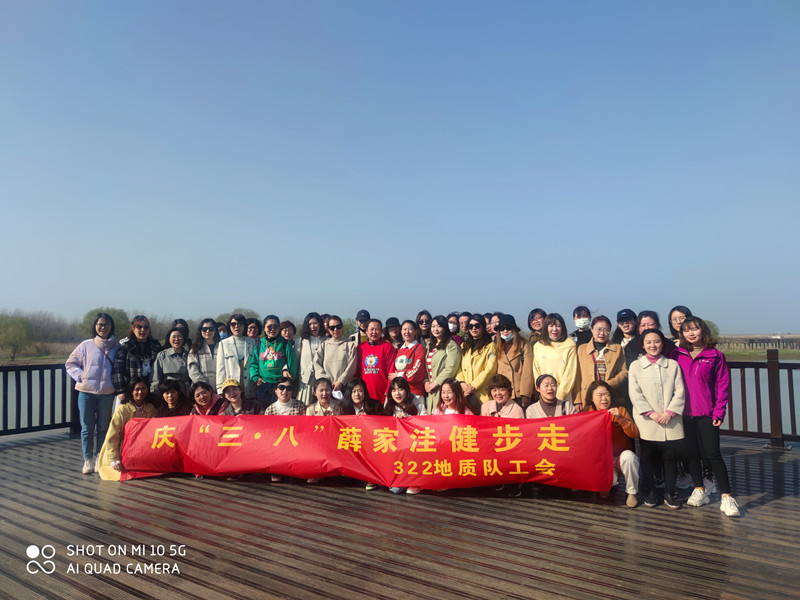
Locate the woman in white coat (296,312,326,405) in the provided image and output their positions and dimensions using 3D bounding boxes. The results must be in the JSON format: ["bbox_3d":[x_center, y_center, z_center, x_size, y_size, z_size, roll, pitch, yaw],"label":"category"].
[{"bbox_3d":[-0.939,0.985,5.899,0.460,1.687,0.300,1,-4,-12],"label":"woman in white coat"}]

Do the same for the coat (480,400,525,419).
[{"bbox_3d":[0.970,1.217,5.250,0.440,0.560,0.380,-1,-4,8],"label":"coat"}]

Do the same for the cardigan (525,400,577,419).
[{"bbox_3d":[1.378,1.147,5.017,0.480,0.530,0.350,-1,-4,12],"label":"cardigan"}]

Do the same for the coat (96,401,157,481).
[{"bbox_3d":[-2.810,1.399,5.720,0.570,0.800,0.460,1,-4,-10],"label":"coat"}]

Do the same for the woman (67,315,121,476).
[{"bbox_3d":[-3.387,1.038,6.130,0.540,1.720,0.360,1,-3,-18],"label":"woman"}]

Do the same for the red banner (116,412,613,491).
[{"bbox_3d":[-0.467,1.386,5.230,4.720,0.760,0.250,-1,-4,7],"label":"red banner"}]

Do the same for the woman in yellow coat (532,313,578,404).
[{"bbox_3d":[1.519,0.968,5.420,0.470,1.660,0.320,-1,-4,8],"label":"woman in yellow coat"}]

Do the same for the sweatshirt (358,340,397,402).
[{"bbox_3d":[-0.248,0.794,6.120,0.450,0.680,0.310,-1,-3,6],"label":"sweatshirt"}]

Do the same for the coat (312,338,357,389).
[{"bbox_3d":[-0.715,0.704,6.200,0.490,0.590,0.310,0,-3,-5],"label":"coat"}]

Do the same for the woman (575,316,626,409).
[{"bbox_3d":[1.934,0.972,5.299,0.500,1.638,0.310,-1,-4,19],"label":"woman"}]

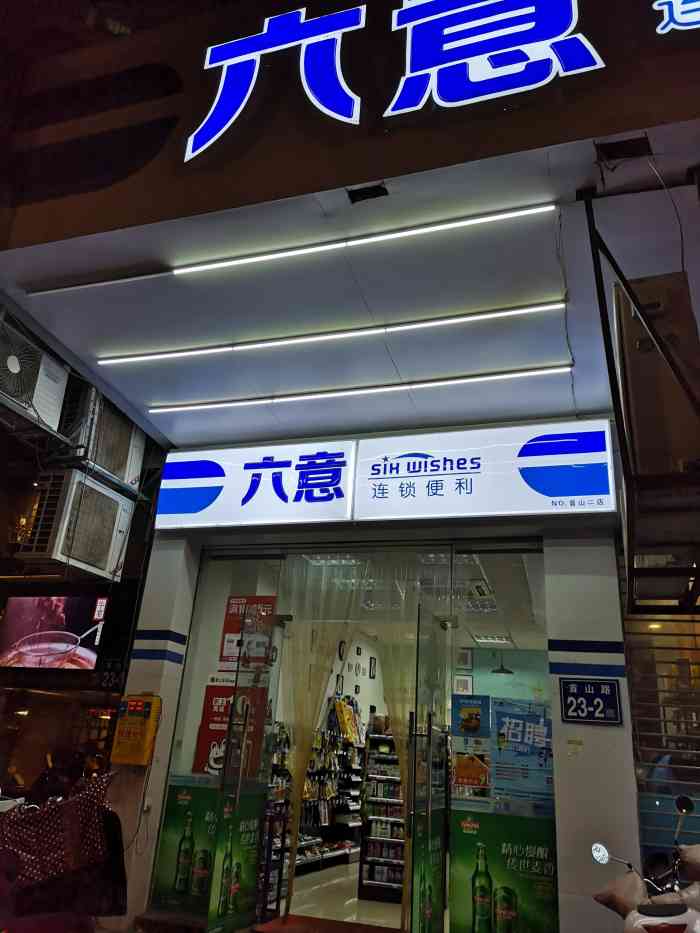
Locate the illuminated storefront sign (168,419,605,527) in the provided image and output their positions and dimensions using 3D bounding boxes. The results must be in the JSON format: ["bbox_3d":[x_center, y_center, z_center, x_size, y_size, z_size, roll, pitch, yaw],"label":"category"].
[{"bbox_3d":[0.160,0.141,6.415,4.090,0.800,0.150,-4,-25,18],"label":"illuminated storefront sign"}]

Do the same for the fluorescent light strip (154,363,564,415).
[{"bbox_3d":[-0.071,-0.613,5.941,3.580,0.040,0.040,-4,-25,18],"label":"fluorescent light strip"}]

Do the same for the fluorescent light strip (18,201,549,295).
[{"bbox_3d":[-0.547,-1.302,4.490,3.520,0.040,0.040,-4,-25,18],"label":"fluorescent light strip"}]

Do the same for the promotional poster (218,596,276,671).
[{"bbox_3d":[-0.907,1.492,6.506,0.490,0.680,0.015,-4,-25,18],"label":"promotional poster"}]

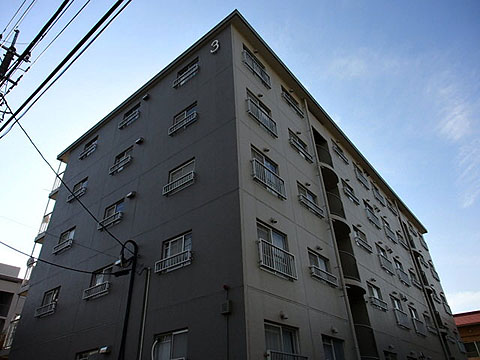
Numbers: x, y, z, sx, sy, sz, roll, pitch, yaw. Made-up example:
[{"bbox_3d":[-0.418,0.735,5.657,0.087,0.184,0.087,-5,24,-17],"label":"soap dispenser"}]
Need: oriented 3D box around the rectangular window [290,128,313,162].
[{"bbox_3d":[2.539,-1.510,14.975,0.260,1.080,1.780,-26,-40,31],"label":"rectangular window"}]

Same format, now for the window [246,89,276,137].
[{"bbox_3d":[0.787,-2.480,12.862,0.176,1.418,1.607,-26,-41,30],"label":"window"}]

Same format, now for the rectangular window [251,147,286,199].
[{"bbox_3d":[0.933,-0.260,11.510,0.219,1.394,1.716,-26,-40,30],"label":"rectangular window"}]

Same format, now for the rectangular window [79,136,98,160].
[{"bbox_3d":[-7.999,-1.691,18.425,1.400,1.080,0.200,-26,-41,30],"label":"rectangular window"}]

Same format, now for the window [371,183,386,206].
[{"bbox_3d":[9.129,0.979,22.962,0.200,1.420,1.700,-26,-41,30],"label":"window"}]

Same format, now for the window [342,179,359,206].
[{"bbox_3d":[5.770,0.639,18.191,0.176,0.999,1.620,-26,-41,30],"label":"window"}]

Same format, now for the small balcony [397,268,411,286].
[{"bbox_3d":[9.387,5.642,20.003,0.200,0.660,1.900,-26,-40,31],"label":"small balcony"}]

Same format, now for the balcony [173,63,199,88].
[{"bbox_3d":[-2.260,-4.319,14.528,1.458,0.378,0.135,-26,-41,30],"label":"balcony"}]

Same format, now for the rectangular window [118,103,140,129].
[{"bbox_3d":[-5.346,-3.209,17.098,1.530,1.040,0.260,-26,-40,31],"label":"rectangular window"}]

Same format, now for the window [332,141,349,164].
[{"bbox_3d":[5.575,-1.562,19.411,0.200,1.070,1.550,-26,-41,30],"label":"window"}]

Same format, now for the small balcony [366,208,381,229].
[{"bbox_3d":[7.527,2.243,19.476,0.150,0.720,1.780,-26,-41,30],"label":"small balcony"}]

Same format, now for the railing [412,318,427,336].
[{"bbox_3d":[9.532,7.778,18.412,0.120,0.800,1.850,-26,-41,30],"label":"railing"}]

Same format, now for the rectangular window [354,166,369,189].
[{"bbox_3d":[7.486,-0.216,21.494,0.176,1.418,1.606,-26,-41,30],"label":"rectangular window"}]

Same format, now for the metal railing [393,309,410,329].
[{"bbox_3d":[7.960,6.826,16.998,0.151,0.741,1.784,-26,-40,30],"label":"metal railing"}]

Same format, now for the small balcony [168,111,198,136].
[{"bbox_3d":[-2.170,-2.095,13.146,1.472,0.341,0.151,-26,-40,30],"label":"small balcony"}]

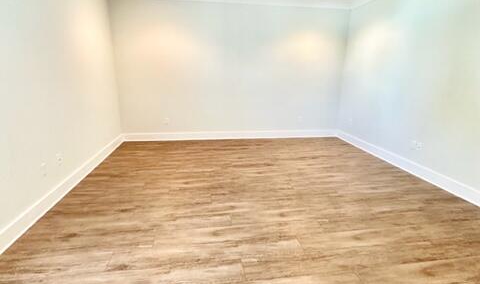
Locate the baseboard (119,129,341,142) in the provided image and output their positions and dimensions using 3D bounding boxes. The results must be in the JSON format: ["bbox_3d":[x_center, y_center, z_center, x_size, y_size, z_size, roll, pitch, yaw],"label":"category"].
[{"bbox_3d":[-0.082,-0.141,5.512,4.574,0.161,0.020,-1,16,-8],"label":"baseboard"}]

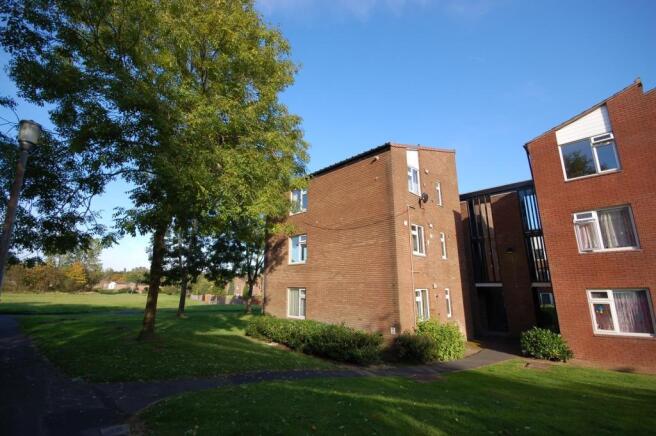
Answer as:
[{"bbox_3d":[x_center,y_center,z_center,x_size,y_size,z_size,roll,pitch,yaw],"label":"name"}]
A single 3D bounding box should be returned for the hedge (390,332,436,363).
[{"bbox_3d":[2.772,4.069,8.579,1.310,0.800,1.140,13,-18,-43],"label":"hedge"}]

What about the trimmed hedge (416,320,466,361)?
[{"bbox_3d":[3.928,4.176,9.445,1.560,1.130,1.330,13,-18,-43],"label":"trimmed hedge"}]

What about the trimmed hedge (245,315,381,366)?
[{"bbox_3d":[-1.045,4.545,10.891,1.510,0.850,6.880,13,-18,-43],"label":"trimmed hedge"}]

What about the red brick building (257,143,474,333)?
[{"bbox_3d":[1.889,1.094,15.388,6.930,9.900,8.590,13,-18,-43],"label":"red brick building"}]

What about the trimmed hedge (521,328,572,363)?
[{"bbox_3d":[7.406,4.225,9.235,1.310,0.930,1.310,13,-18,-43],"label":"trimmed hedge"}]

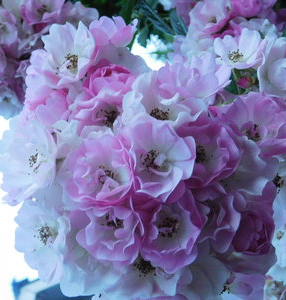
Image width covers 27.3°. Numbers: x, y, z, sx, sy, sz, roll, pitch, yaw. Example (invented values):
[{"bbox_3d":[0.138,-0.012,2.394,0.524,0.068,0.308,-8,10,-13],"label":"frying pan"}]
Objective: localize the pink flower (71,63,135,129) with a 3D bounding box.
[{"bbox_3d":[-0.026,-0.036,0.395,0.043,0.043,0.031,0,-11,0],"label":"pink flower"}]

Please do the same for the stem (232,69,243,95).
[{"bbox_3d":[0.066,-0.048,0.415,0.003,0.021,0.003,-17,0,0],"label":"stem"}]

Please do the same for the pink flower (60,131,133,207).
[{"bbox_3d":[-0.029,0.012,0.370,0.042,0.044,0.030,-4,-8,14],"label":"pink flower"}]

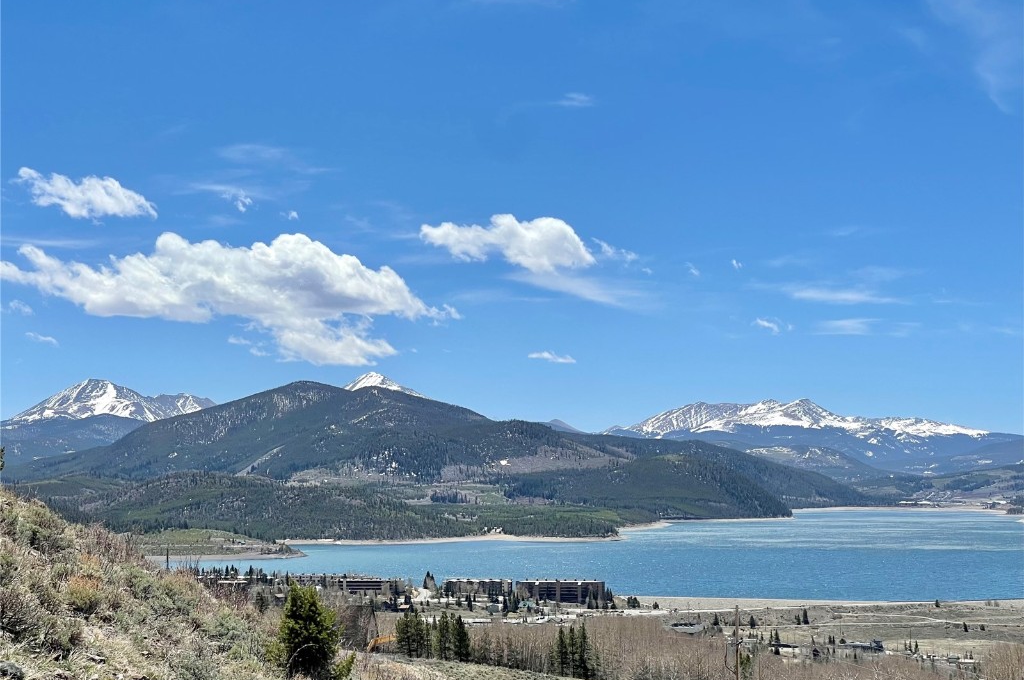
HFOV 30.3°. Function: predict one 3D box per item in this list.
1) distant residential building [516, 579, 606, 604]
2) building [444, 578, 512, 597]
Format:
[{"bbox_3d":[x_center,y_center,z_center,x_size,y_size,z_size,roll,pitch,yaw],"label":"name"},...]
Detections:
[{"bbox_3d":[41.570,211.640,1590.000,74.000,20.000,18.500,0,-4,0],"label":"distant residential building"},{"bbox_3d":[-29.510,210.900,1610.000,56.000,14.800,18.000,-1,-4,8],"label":"building"}]

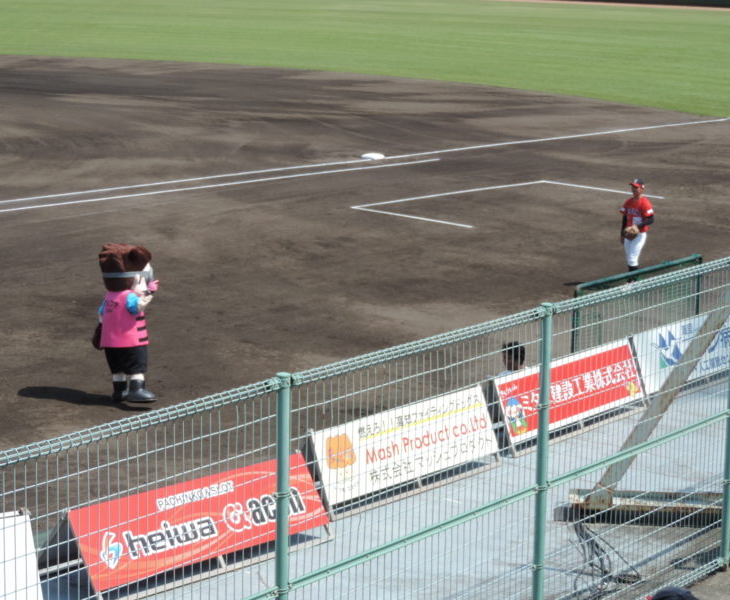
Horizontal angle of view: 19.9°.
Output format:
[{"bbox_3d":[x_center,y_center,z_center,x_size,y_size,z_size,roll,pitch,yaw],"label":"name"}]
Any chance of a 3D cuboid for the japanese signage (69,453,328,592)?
[{"bbox_3d":[-0.948,1.282,12.132,1.820,0.465,0.060,-10,-14,-46],"label":"japanese signage"}]

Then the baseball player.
[{"bbox_3d":[4.208,-1.017,32.299,0.520,1.738,0.420,9,14,37],"label":"baseball player"}]

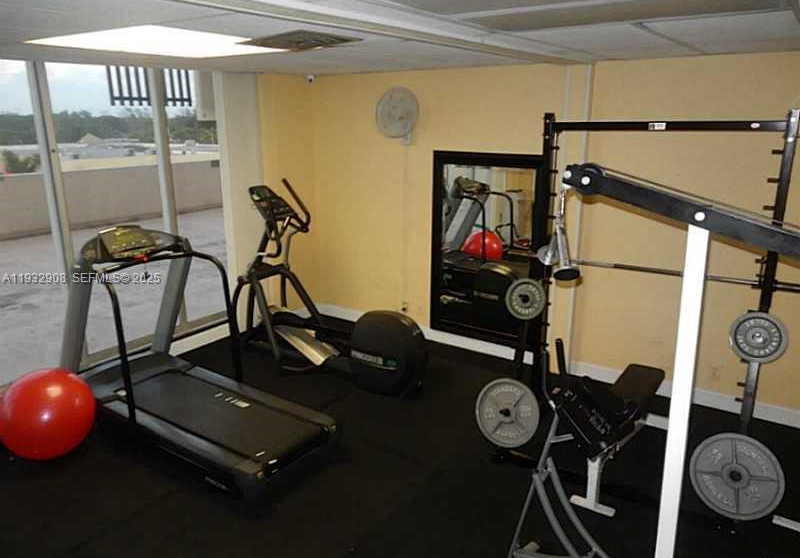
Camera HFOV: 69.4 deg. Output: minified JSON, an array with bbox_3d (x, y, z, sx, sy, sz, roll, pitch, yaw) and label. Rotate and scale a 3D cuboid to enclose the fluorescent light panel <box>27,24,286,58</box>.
[{"bbox_3d":[-1.092,-1.210,2.890,0.961,0.080,1.092,10,20,31],"label":"fluorescent light panel"}]

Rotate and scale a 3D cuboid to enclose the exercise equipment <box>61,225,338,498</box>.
[{"bbox_3d":[-1.422,0.360,3.882,2.054,1.402,0.845,10,20,31],"label":"exercise equipment"}]

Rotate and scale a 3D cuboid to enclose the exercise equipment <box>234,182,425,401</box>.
[{"bbox_3d":[-0.644,0.006,4.813,2.033,1.530,0.706,10,20,31],"label":"exercise equipment"}]

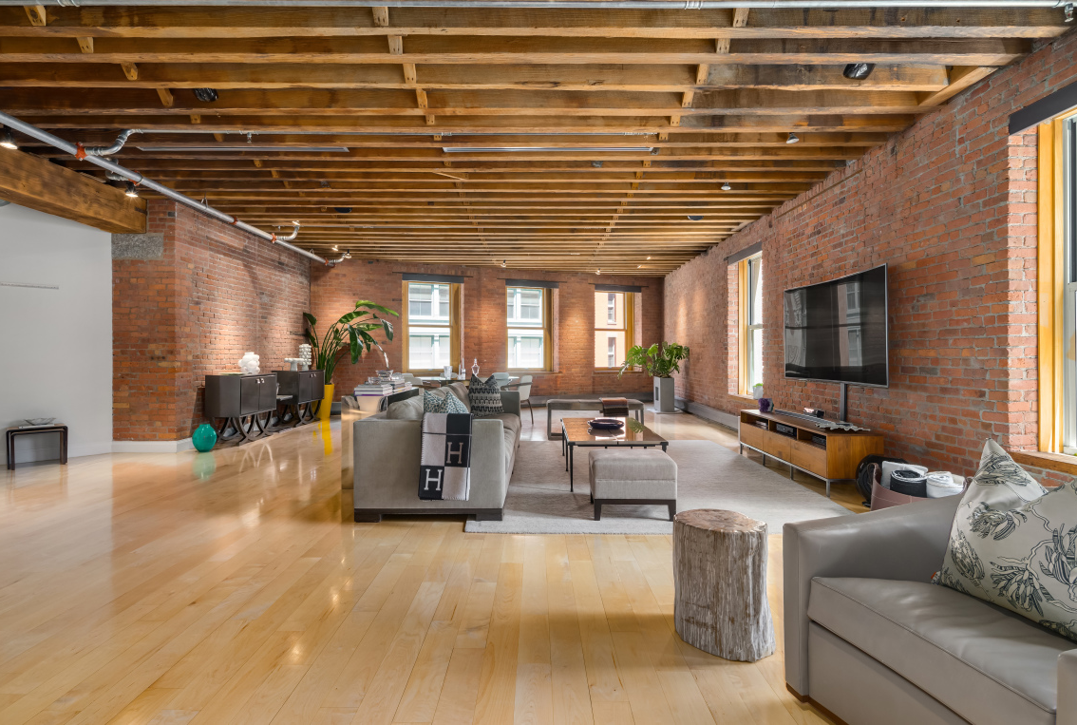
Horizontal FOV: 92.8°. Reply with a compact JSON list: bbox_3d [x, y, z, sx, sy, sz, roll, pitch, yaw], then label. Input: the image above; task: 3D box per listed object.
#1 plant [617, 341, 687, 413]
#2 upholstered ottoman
[{"bbox_3d":[2.247,0.280,10.159,1.376,1.397,1.183,0,0,0],"label":"plant"},{"bbox_3d":[0.633,0.823,3.558,0.545,0.417,0.451,0,0,0],"label":"upholstered ottoman"}]

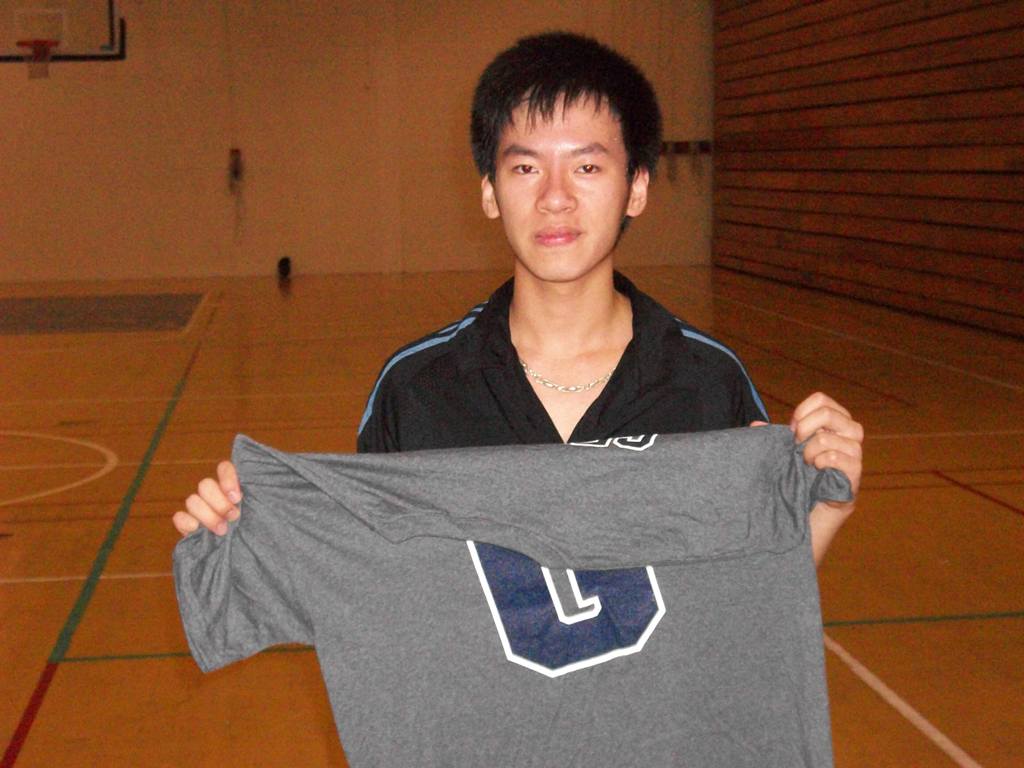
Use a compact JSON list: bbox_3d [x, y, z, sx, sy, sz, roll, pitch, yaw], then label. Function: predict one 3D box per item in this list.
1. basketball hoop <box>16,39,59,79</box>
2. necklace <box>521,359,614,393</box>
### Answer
[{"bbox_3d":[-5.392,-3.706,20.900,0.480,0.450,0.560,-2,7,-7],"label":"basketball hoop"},{"bbox_3d":[0.061,-0.051,2.013,0.155,0.100,0.130,-1,7,2],"label":"necklace"}]

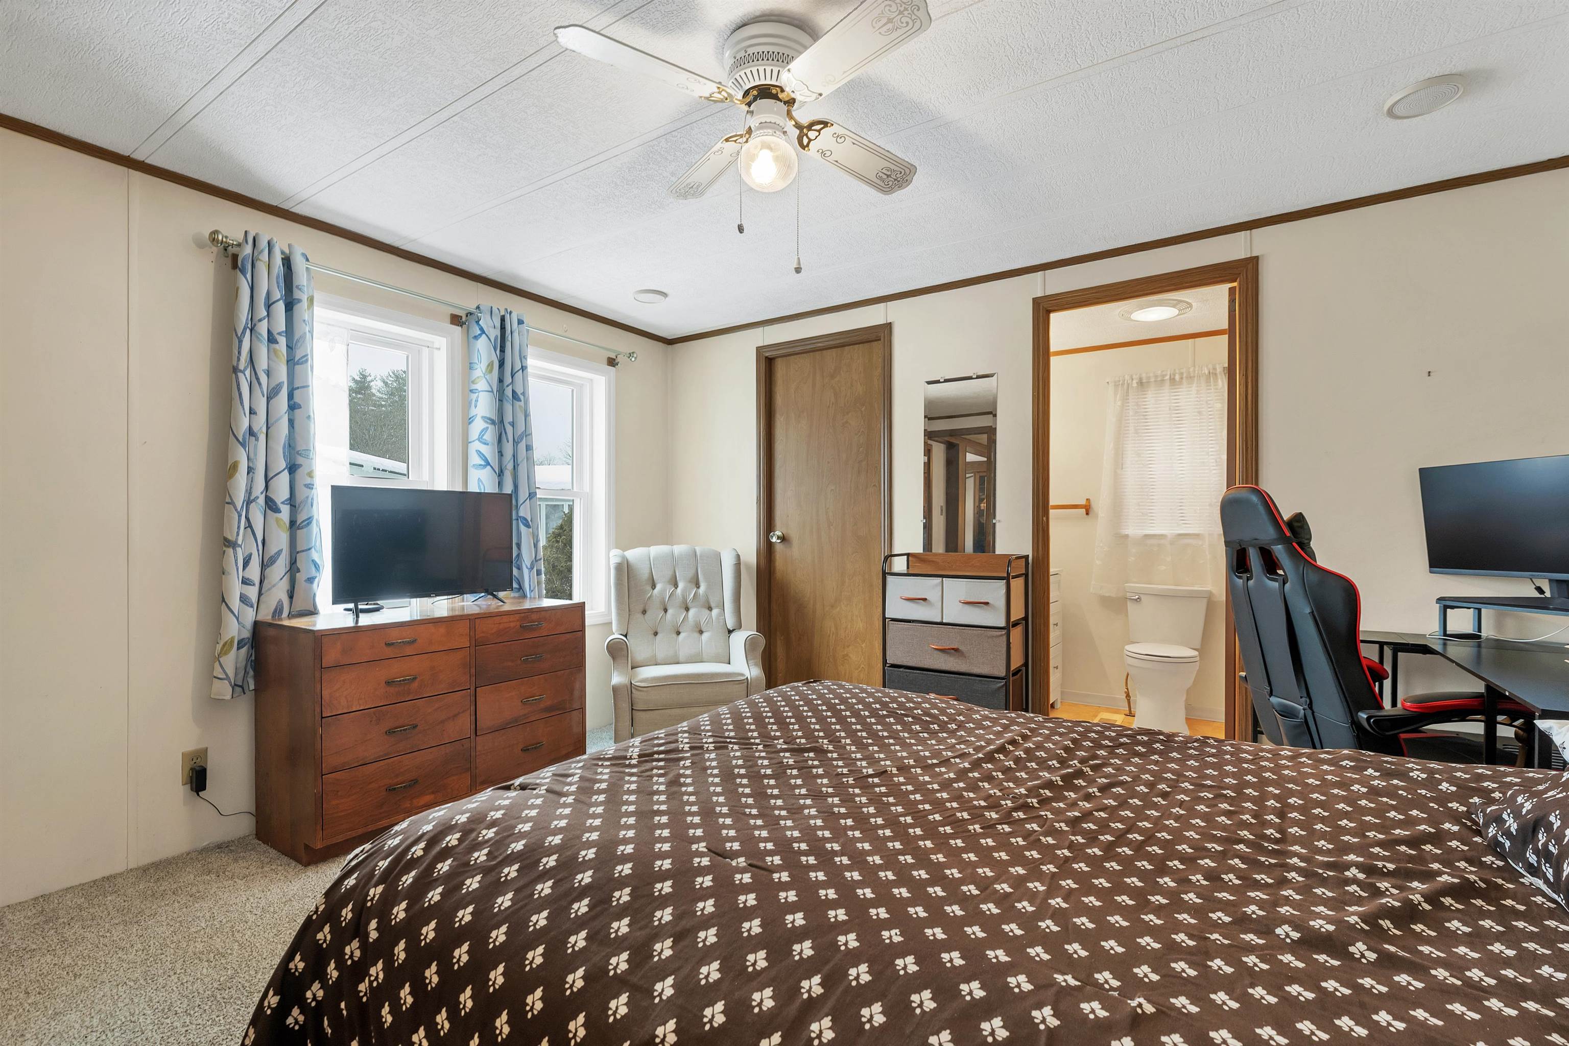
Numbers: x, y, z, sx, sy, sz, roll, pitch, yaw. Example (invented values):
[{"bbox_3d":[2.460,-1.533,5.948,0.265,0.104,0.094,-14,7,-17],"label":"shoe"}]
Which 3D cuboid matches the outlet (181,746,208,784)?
[{"bbox_3d":[-2.044,0.846,2.270,0.015,0.115,0.071,0,0,34],"label":"outlet"}]

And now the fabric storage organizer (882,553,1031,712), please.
[{"bbox_3d":[0.779,0.644,2.994,0.590,0.985,0.305,0,0,32],"label":"fabric storage organizer"}]

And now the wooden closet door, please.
[{"bbox_3d":[0.198,0.067,3.569,0.835,2.140,0.060,0,0,32],"label":"wooden closet door"}]

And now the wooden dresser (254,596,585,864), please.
[{"bbox_3d":[-1.407,0.749,2.669,0.440,0.770,1.090,0,0,34],"label":"wooden dresser"}]

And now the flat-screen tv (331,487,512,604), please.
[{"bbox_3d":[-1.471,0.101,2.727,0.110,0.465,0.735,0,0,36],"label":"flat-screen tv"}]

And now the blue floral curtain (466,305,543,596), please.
[{"bbox_3d":[-1.333,-0.195,3.142,0.110,1.610,0.370,0,0,34],"label":"blue floral curtain"}]

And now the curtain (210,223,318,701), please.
[{"bbox_3d":[-1.873,-0.208,2.379,0.115,1.620,0.325,0,0,34],"label":"curtain"}]

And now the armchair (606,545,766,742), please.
[{"bbox_3d":[-0.537,0.634,3.314,0.720,1.020,0.800,0,0,-14],"label":"armchair"}]

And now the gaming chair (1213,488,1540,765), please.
[{"bbox_3d":[1.740,0.509,1.986,0.700,1.210,0.670,0,0,1],"label":"gaming chair"}]

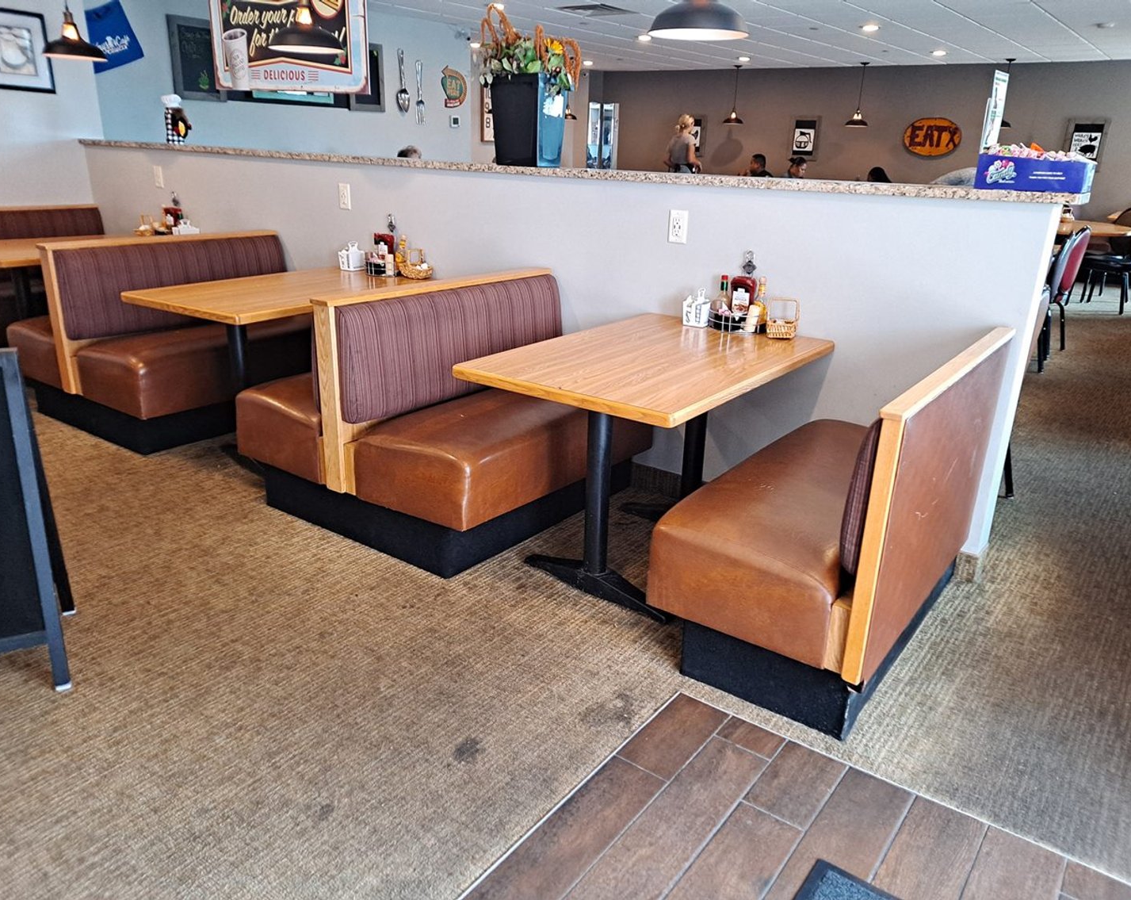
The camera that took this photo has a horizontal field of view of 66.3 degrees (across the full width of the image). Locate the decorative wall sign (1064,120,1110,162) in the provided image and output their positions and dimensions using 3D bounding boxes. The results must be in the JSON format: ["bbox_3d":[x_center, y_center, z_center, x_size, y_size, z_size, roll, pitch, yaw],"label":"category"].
[{"bbox_3d":[5.902,-3.467,9.838,0.413,0.545,0.030,15,23,33],"label":"decorative wall sign"}]

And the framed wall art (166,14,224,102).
[{"bbox_3d":[-2.662,-2.833,6.293,0.028,0.546,0.425,15,23,33],"label":"framed wall art"}]

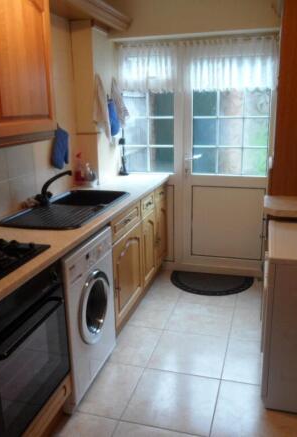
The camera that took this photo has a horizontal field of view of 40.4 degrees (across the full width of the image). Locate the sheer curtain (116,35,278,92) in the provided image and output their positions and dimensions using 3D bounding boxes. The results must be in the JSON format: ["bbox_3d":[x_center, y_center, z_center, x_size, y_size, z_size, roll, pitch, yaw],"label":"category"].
[{"bbox_3d":[0.371,-1.315,3.467,1.370,0.425,0.060,3,14,16],"label":"sheer curtain"}]

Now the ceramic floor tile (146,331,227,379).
[{"bbox_3d":[0.265,0.864,2.604,0.458,0.010,0.478,3,14,16],"label":"ceramic floor tile"}]

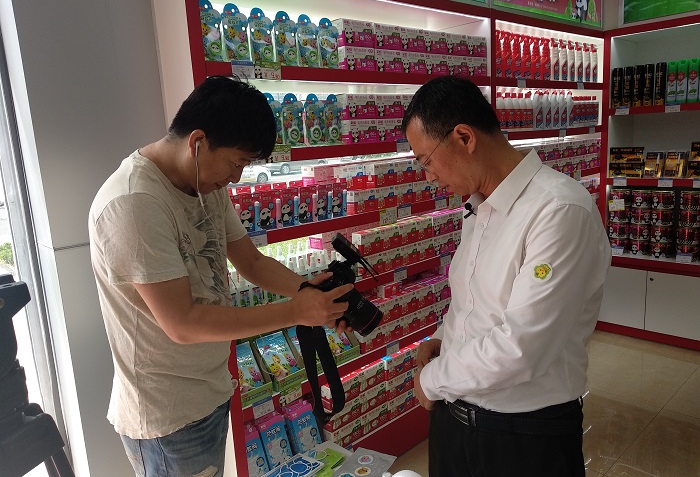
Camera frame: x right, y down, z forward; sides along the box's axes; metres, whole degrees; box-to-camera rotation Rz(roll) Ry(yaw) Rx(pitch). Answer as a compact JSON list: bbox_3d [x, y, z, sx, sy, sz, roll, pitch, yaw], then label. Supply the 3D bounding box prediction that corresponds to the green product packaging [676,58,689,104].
[{"bbox_3d":[2.241,-1.057,3.547,0.065,0.277,0.065,-12,14,-40],"label":"green product packaging"}]

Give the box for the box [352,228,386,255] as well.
[{"bbox_3d":[0.080,0.018,2.427,0.124,0.104,0.062,-13,14,-40],"label":"box"}]

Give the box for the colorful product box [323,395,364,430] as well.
[{"bbox_3d":[-0.040,0.798,2.437,0.170,0.105,0.072,-13,14,-40],"label":"colorful product box"}]

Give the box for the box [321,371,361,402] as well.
[{"bbox_3d":[-0.039,0.696,2.411,0.174,0.102,0.066,-12,14,-40],"label":"box"}]

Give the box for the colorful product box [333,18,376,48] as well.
[{"bbox_3d":[0.020,-0.868,2.254,0.175,0.104,0.068,-12,14,-40],"label":"colorful product box"}]

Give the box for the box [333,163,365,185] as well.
[{"bbox_3d":[-0.006,-0.274,2.388,0.125,0.106,0.058,-13,14,-40],"label":"box"}]

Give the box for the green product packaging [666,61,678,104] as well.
[{"bbox_3d":[2.165,-1.052,3.537,0.054,0.272,0.054,-14,15,-43],"label":"green product packaging"}]

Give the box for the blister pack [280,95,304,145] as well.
[{"bbox_3d":[-0.220,-0.462,2.069,0.102,0.209,0.032,-13,14,-41],"label":"blister pack"}]

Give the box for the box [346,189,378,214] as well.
[{"bbox_3d":[0.054,-0.166,2.372,0.128,0.099,0.056,-12,14,-40],"label":"box"}]

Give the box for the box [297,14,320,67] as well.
[{"bbox_3d":[-0.172,-0.772,2.069,0.110,0.198,0.030,-12,14,-40],"label":"box"}]

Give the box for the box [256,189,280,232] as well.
[{"bbox_3d":[-0.312,-0.106,2.033,0.094,0.143,0.030,-12,14,-40],"label":"box"}]

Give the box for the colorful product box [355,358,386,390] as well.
[{"bbox_3d":[0.088,0.659,2.520,0.166,0.103,0.066,-12,14,-40],"label":"colorful product box"}]

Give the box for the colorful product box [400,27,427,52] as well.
[{"bbox_3d":[0.266,-0.929,2.476,0.171,0.100,0.077,-13,14,-40],"label":"colorful product box"}]

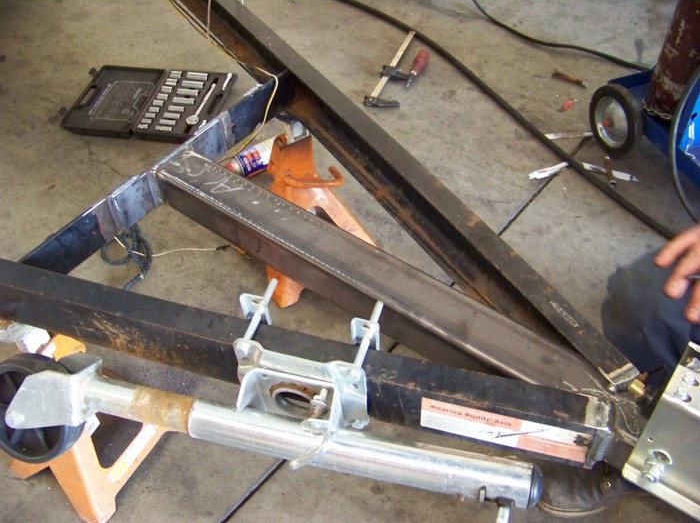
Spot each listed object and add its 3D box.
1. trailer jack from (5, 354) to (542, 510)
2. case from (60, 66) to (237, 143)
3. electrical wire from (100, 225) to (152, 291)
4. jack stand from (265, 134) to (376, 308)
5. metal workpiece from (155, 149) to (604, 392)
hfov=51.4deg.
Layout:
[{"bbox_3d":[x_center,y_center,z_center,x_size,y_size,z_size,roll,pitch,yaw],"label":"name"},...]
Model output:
[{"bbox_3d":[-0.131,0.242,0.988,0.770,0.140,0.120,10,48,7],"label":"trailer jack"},{"bbox_3d":[-0.574,-0.451,2.114,0.410,0.042,0.280,6,47,4],"label":"case"},{"bbox_3d":[-0.520,-0.012,1.703,0.130,0.045,0.210,2,47,0],"label":"electrical wire"},{"bbox_3d":[-0.094,-0.128,1.624,0.265,0.335,0.220,-24,52,-22],"label":"jack stand"},{"bbox_3d":[0.019,0.033,1.154,0.828,0.072,0.083,28,52,23],"label":"metal workpiece"}]

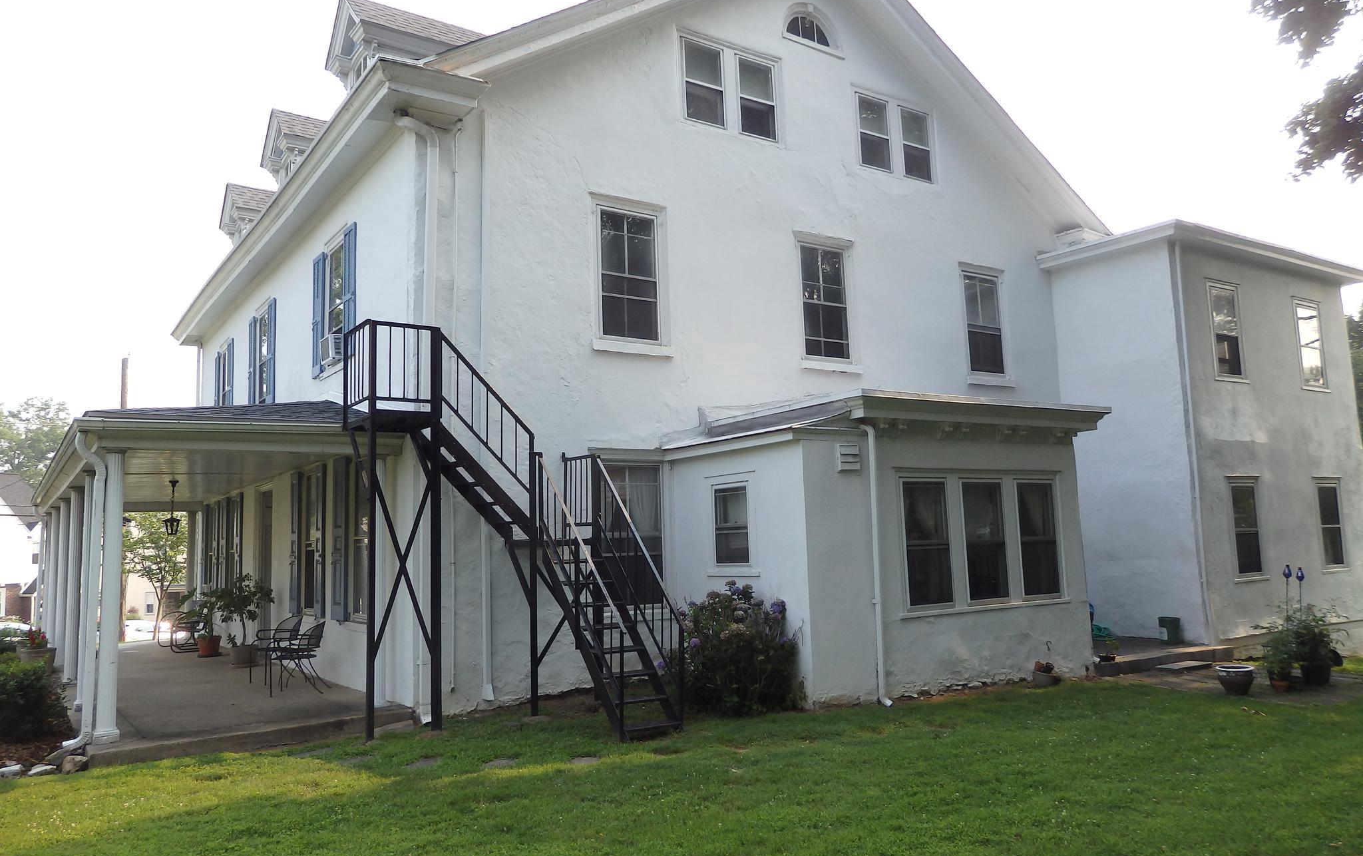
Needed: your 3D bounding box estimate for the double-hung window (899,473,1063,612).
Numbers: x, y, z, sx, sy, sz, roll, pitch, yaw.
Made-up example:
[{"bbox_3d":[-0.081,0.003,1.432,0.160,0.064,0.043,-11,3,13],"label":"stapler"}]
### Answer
[{"bbox_3d":[3.758,1.368,12.136,2.987,1.586,0.144,3,-8,-34],"label":"double-hung window"}]

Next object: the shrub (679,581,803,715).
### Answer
[{"bbox_3d":[0.481,2.362,10.770,1.148,1.352,1.413,3,-8,-35],"label":"shrub"}]

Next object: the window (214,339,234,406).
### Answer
[{"bbox_3d":[-9.753,-0.810,20.931,0.118,1.883,2.012,3,-8,-34],"label":"window"}]

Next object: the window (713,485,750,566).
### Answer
[{"bbox_3d":[0.606,1.157,11.792,0.096,0.979,0.674,3,-8,-34],"label":"window"}]

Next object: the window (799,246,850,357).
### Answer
[{"bbox_3d":[2.169,-1.892,14.873,0.963,1.733,0.107,3,-8,-34],"label":"window"}]

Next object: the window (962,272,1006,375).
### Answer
[{"bbox_3d":[5.176,-1.769,16.902,0.980,1.740,0.115,3,-8,-35],"label":"window"}]

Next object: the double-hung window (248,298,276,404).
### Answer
[{"bbox_3d":[-7.363,-1.248,17.283,0.115,1.784,2.138,3,-8,-35],"label":"double-hung window"}]

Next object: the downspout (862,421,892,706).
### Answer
[{"bbox_3d":[2.213,1.509,11.098,0.214,3.157,0.203,3,-8,-34],"label":"downspout"}]

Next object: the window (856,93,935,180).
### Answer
[{"bbox_3d":[3.447,-4.655,15.815,1.720,1.174,0.144,3,-8,-34],"label":"window"}]

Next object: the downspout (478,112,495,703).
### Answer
[{"bbox_3d":[-2.247,-0.337,11.427,0.097,6.917,0.097,3,-8,-35],"label":"downspout"}]

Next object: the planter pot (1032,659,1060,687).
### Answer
[{"bbox_3d":[4.048,2.714,10.943,0.290,0.260,0.290,-2,-6,0],"label":"planter pot"}]

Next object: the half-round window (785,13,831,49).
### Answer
[{"bbox_3d":[1.923,-6.071,14.949,0.927,0.412,0.144,3,-8,-34],"label":"half-round window"}]

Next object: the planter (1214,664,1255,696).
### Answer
[{"bbox_3d":[6.429,2.928,11.466,0.448,0.314,0.448,3,-8,-34],"label":"planter"}]

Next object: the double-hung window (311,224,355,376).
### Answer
[{"bbox_3d":[-4.907,-1.711,13.660,0.165,1.761,2.142,3,-8,-34],"label":"double-hung window"}]

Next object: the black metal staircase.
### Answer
[{"bbox_3d":[-1.705,0.929,9.799,2.596,4.058,2.482,3,-8,-34],"label":"black metal staircase"}]

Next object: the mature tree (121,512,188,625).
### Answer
[{"bbox_3d":[-18.151,4.322,34.000,4.500,6.300,4.500,3,-8,-34],"label":"mature tree"}]

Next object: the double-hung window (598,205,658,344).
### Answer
[{"bbox_3d":[-0.690,-1.966,12.816,0.919,1.740,0.115,3,-8,-35],"label":"double-hung window"}]

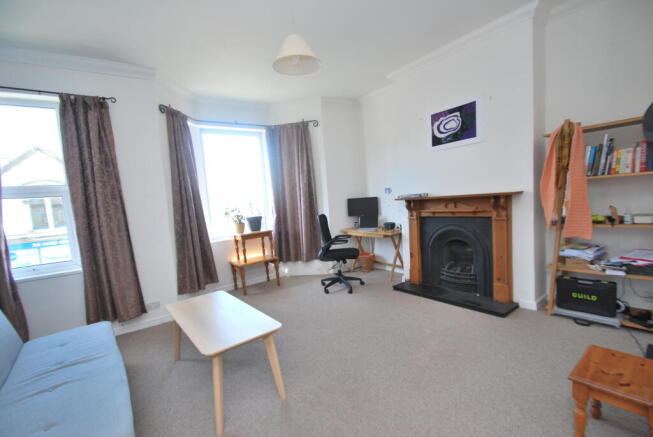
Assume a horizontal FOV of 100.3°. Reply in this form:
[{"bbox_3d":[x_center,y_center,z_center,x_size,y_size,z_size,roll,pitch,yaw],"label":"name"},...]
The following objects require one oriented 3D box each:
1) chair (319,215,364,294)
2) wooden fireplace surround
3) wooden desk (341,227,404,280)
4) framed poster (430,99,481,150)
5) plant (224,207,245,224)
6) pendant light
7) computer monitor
[{"bbox_3d":[0.225,0.488,4.083,0.640,1.076,0.620,-4,4,0],"label":"chair"},{"bbox_3d":[1.568,0.316,3.412,0.257,1.200,1.455,-8,6,-37],"label":"wooden fireplace surround"},{"bbox_3d":[0.833,0.571,4.588,0.503,0.738,1.108,-8,6,-37],"label":"wooden desk"},{"bbox_3d":[1.560,-1.139,3.357,0.030,0.480,0.650,-8,6,-37],"label":"framed poster"},{"bbox_3d":[-1.405,-0.043,4.160,0.290,0.300,0.260,-8,6,-37],"label":"plant"},{"bbox_3d":[-0.225,-1.253,2.025,0.360,0.225,0.360,-4,4,0],"label":"pendant light"},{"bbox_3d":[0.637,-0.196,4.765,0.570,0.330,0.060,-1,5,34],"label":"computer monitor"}]

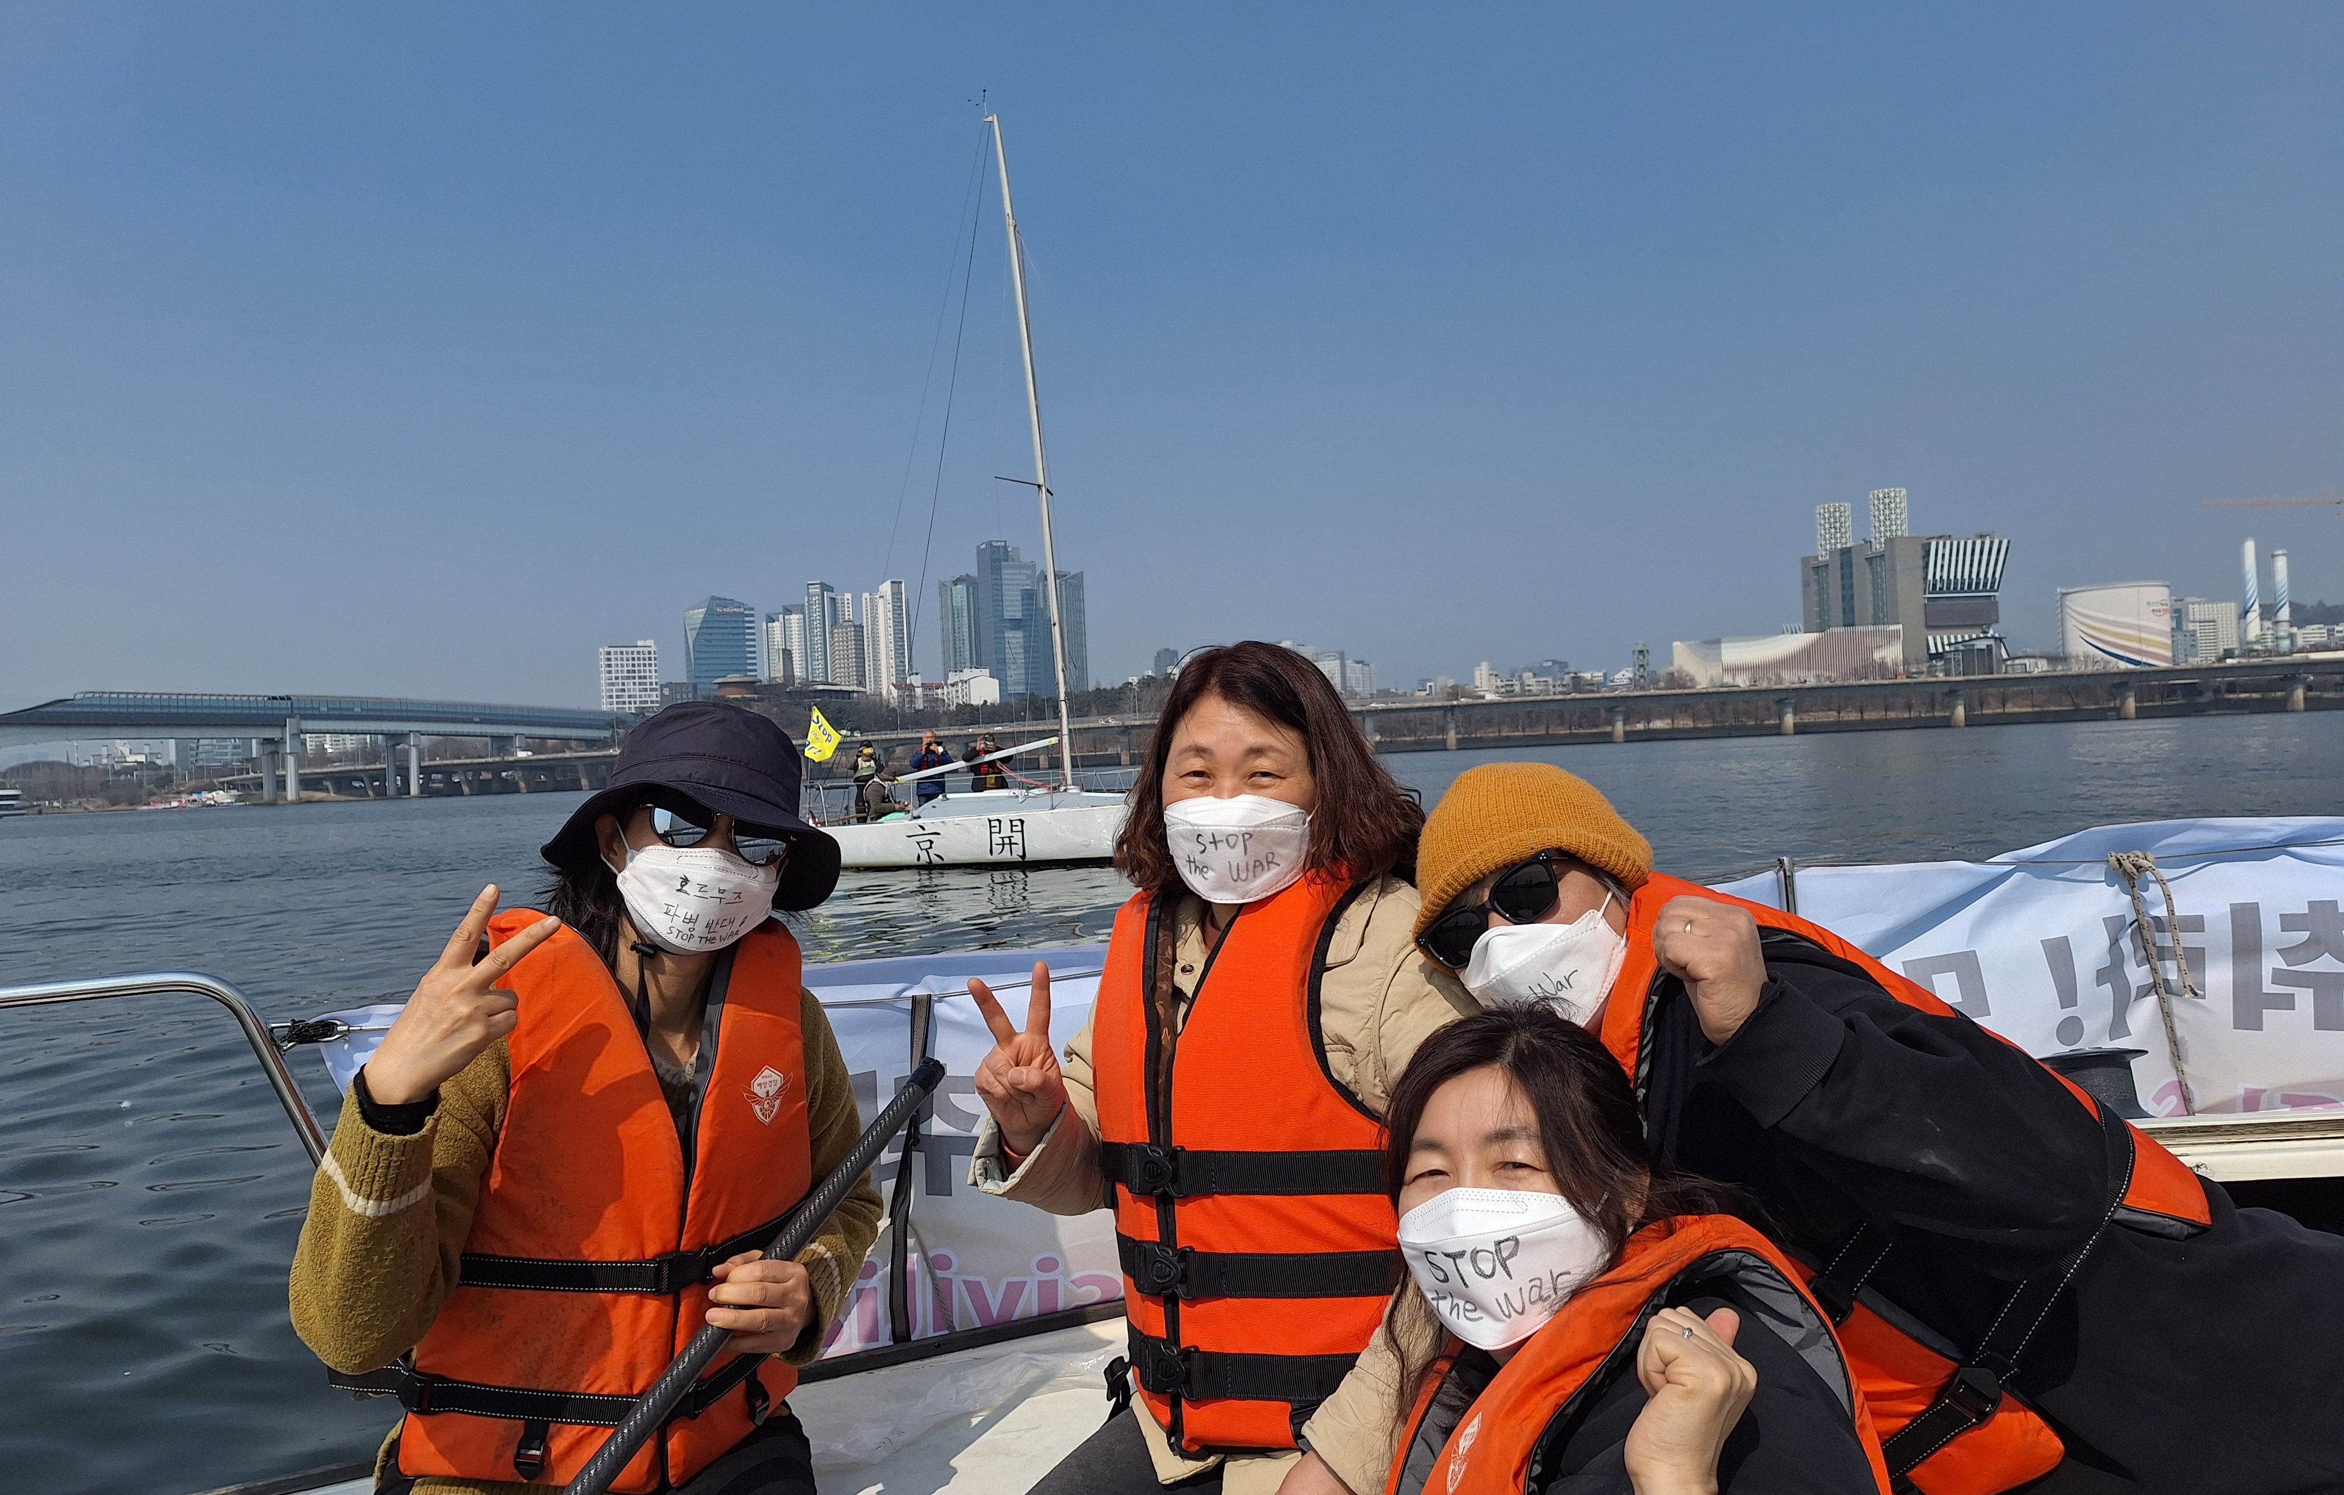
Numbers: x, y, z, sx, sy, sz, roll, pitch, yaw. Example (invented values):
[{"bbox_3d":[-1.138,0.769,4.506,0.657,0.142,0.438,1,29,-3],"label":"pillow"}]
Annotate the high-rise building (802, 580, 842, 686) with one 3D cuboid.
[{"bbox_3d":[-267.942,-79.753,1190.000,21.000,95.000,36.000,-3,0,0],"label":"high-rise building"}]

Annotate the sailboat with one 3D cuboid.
[{"bbox_3d":[-2.200,-4.000,24.500,7.100,12.000,2.500,-3,0,5],"label":"sailboat"}]

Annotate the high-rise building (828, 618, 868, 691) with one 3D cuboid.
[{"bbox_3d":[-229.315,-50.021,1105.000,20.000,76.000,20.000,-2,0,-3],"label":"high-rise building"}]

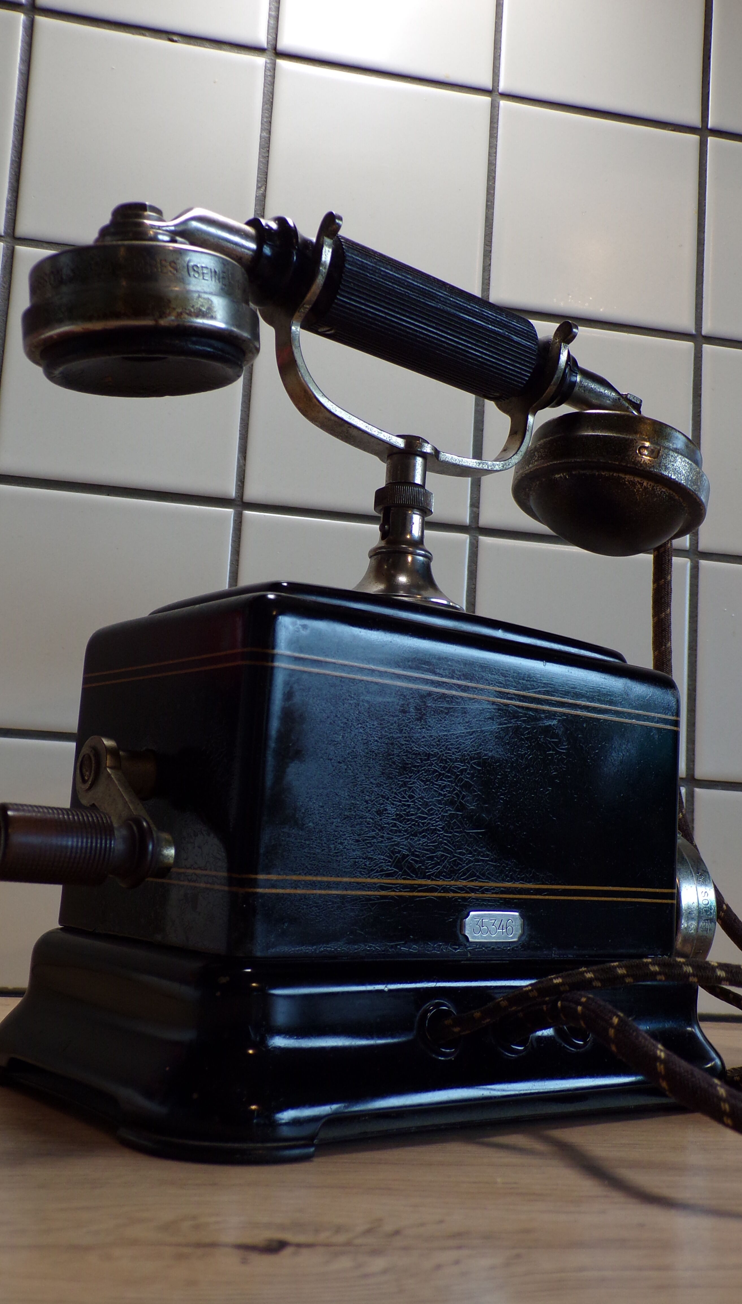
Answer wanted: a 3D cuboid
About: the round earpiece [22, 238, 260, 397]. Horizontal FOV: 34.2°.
[{"bbox_3d":[-0.066,-0.094,0.351,0.068,0.030,0.068,-3,0,0],"label":"round earpiece"}]

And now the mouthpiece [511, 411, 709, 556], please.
[{"bbox_3d":[0.092,-0.059,0.469,0.071,0.037,0.071,26,-20,-33],"label":"mouthpiece"}]

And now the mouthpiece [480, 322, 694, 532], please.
[{"bbox_3d":[0.096,-0.079,0.473,0.076,0.058,0.071,10,-11,-37],"label":"mouthpiece"}]

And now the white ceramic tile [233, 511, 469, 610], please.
[{"bbox_3d":[-0.009,-0.006,0.527,0.101,0.101,0.007,5,-9,-10],"label":"white ceramic tile"}]

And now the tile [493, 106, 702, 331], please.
[{"bbox_3d":[0.107,-0.206,0.577,0.101,0.101,0.007,5,-9,-10],"label":"tile"}]

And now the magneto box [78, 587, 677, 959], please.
[{"bbox_3d":[0.004,0.043,0.389,0.169,0.097,0.105,10,-11,-37],"label":"magneto box"}]

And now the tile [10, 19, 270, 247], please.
[{"bbox_3d":[-0.100,-0.224,0.538,0.101,0.101,0.007,5,-9,-10],"label":"tile"}]

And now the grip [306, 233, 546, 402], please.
[{"bbox_3d":[0.018,-0.113,0.417,0.082,0.031,0.031,10,-11,-37],"label":"grip"}]

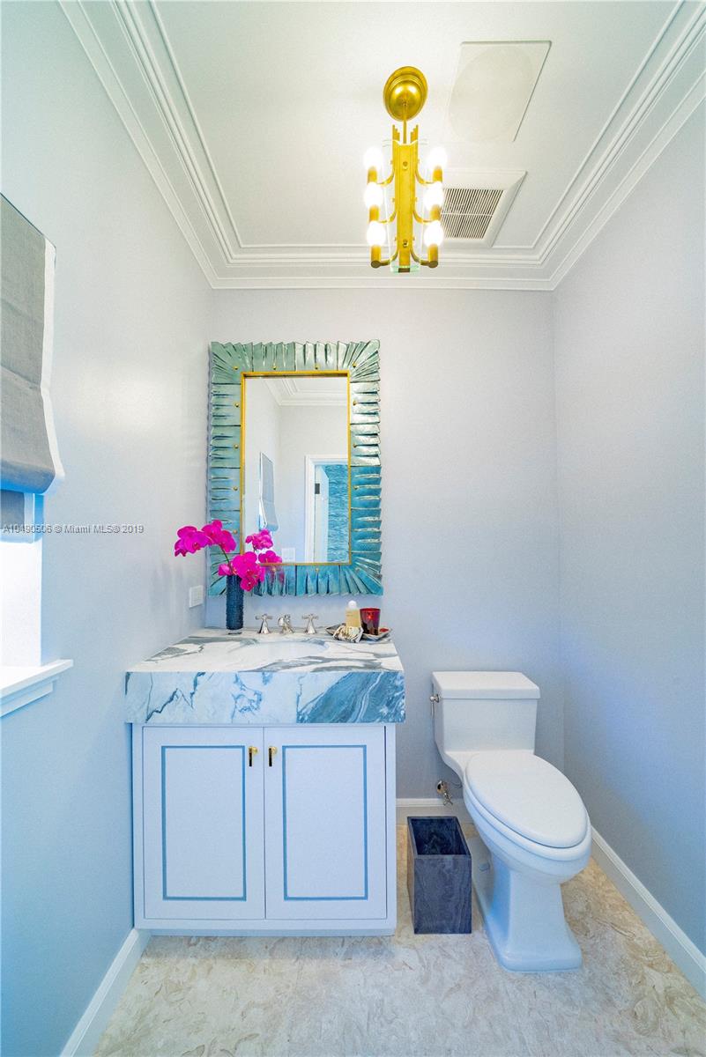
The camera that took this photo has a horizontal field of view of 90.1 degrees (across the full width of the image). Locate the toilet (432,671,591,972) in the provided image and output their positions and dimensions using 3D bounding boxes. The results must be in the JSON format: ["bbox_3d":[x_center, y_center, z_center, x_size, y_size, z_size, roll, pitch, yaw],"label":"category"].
[{"bbox_3d":[0.568,0.992,1.271,0.412,0.682,0.690,0,-2,0],"label":"toilet"}]

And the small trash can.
[{"bbox_3d":[0.298,1.207,1.240,0.180,0.249,0.162,0,-2,0],"label":"small trash can"}]

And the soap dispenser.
[{"bbox_3d":[-0.004,0.380,1.521,0.062,0.138,0.050,0,-2,0],"label":"soap dispenser"}]

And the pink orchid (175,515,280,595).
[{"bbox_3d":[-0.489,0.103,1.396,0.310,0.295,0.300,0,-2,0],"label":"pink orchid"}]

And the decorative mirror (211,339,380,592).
[{"bbox_3d":[-0.263,-0.290,1.651,0.798,1.188,0.053,0,-2,0],"label":"decorative mirror"}]

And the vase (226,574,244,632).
[{"bbox_3d":[-0.529,0.338,1.587,0.078,0.251,0.078,0,-2,0],"label":"vase"}]

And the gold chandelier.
[{"bbox_3d":[0.144,-0.964,0.980,0.225,0.515,0.165,0,-2,0],"label":"gold chandelier"}]

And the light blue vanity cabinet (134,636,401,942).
[{"bbox_3d":[-0.270,0.894,1.348,0.854,0.882,0.573,0,-2,0],"label":"light blue vanity cabinet"}]

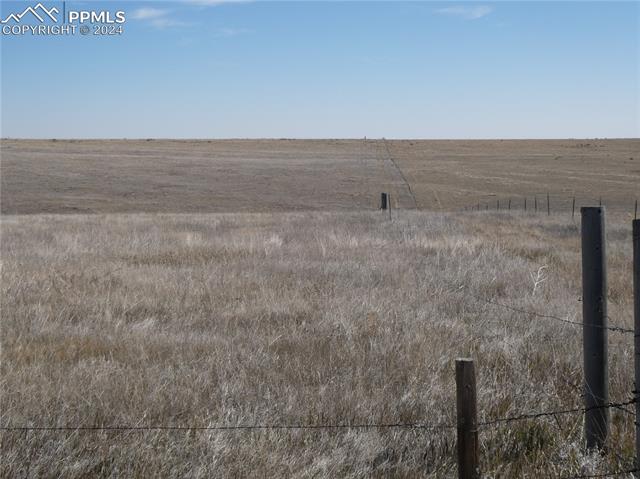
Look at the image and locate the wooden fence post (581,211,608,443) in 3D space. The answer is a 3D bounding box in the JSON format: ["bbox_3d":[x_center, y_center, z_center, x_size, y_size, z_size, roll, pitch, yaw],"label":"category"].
[{"bbox_3d":[1.553,0.516,5.200,0.137,1.394,0.137,-1,6,17],"label":"wooden fence post"}]

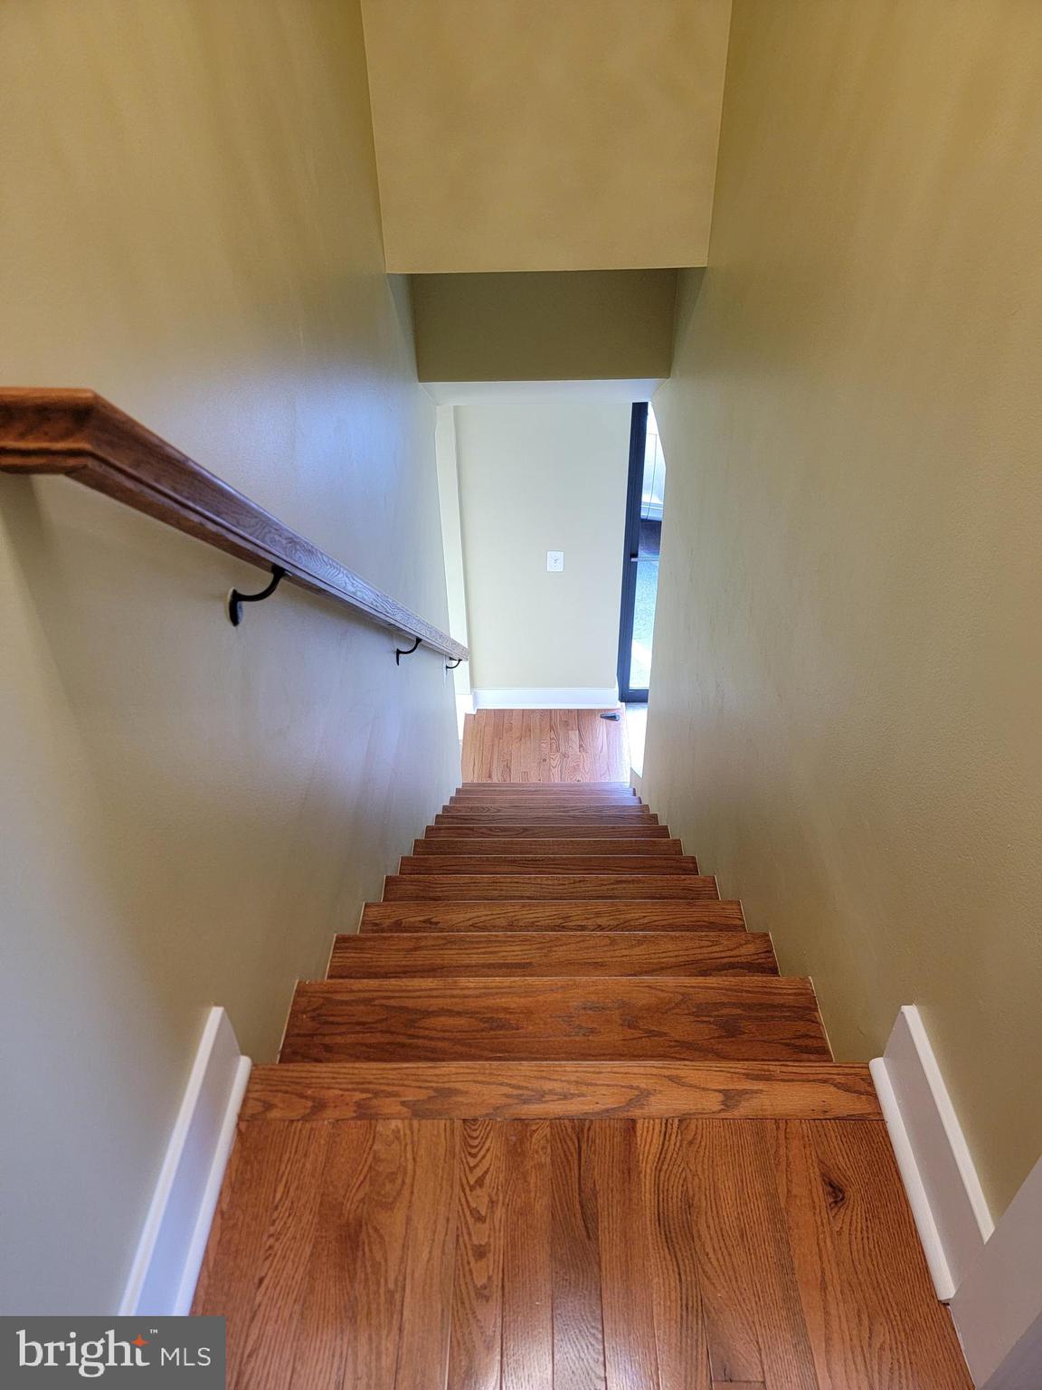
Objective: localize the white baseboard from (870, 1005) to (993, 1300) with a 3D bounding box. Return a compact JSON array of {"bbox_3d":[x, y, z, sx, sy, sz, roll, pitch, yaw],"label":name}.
[{"bbox_3d":[0.484,0.535,1.152,0.029,0.147,0.288,-1,38,1],"label":"white baseboard"}]

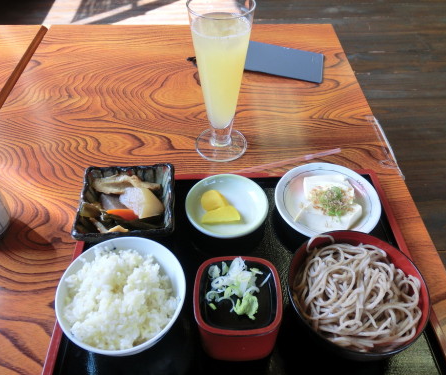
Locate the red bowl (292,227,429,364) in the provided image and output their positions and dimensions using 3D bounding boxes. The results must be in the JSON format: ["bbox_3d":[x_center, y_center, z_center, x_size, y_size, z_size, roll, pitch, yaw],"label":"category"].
[{"bbox_3d":[0.131,0.118,0.417,0.132,0.066,0.132,1,47,0],"label":"red bowl"}]

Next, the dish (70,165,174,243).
[{"bbox_3d":[-0.117,0.028,0.511,0.116,0.046,0.116,-3,47,-3],"label":"dish"}]

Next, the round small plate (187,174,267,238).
[{"bbox_3d":[0.006,0.031,0.520,0.104,0.031,0.104,0,47,0],"label":"round small plate"}]

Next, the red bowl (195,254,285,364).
[{"bbox_3d":[0.015,0.123,0.409,0.083,0.068,0.082,-1,47,-1],"label":"red bowl"}]

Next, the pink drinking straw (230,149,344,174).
[{"bbox_3d":[0.082,-0.034,0.575,0.192,0.006,0.006,-13,48,-12],"label":"pink drinking straw"}]

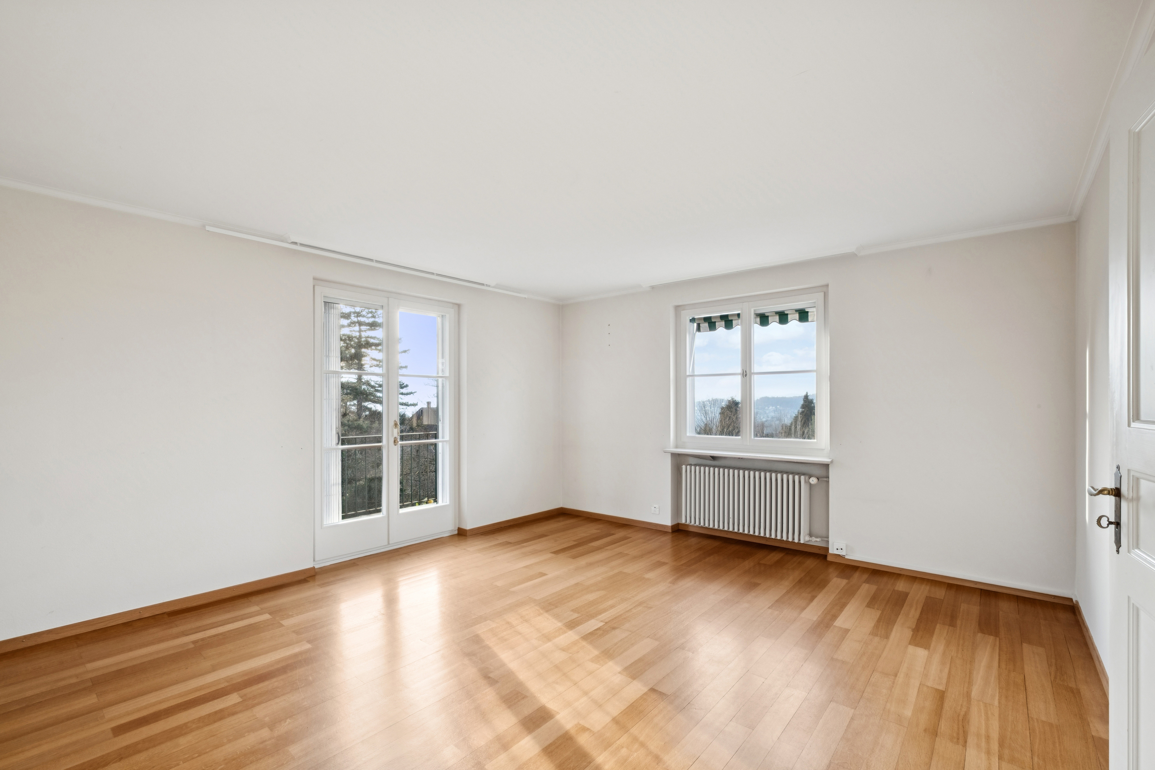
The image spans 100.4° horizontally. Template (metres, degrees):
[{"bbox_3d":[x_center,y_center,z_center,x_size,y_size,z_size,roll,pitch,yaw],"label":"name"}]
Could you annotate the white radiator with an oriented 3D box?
[{"bbox_3d":[1.478,1.036,4.329,1.081,0.555,0.130,-1,-1,38],"label":"white radiator"}]

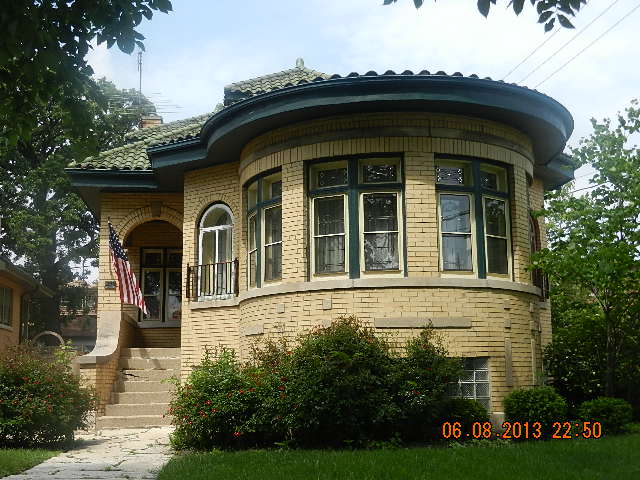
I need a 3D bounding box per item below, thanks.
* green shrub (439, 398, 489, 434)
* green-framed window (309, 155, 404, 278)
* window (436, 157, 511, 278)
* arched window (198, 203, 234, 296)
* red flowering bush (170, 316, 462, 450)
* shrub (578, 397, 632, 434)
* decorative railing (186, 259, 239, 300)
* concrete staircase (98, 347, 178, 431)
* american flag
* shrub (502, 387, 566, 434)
[{"bbox_3d":[1.854,2.286,10.615,0.680,0.518,0.650,-1,-9,0],"label":"green shrub"},{"bbox_3d":[0.468,-0.301,10.982,1.310,1.630,0.180,-3,-10,15],"label":"green-framed window"},{"bbox_3d":[2.229,-0.290,11.747,1.356,1.700,0.227,5,-11,-32],"label":"window"},{"bbox_3d":[-1.781,0.192,14.309,0.845,1.651,0.150,-8,-12,36],"label":"arched window"},{"bbox_3d":[-0.034,1.749,10.353,3.500,1.542,1.600,-1,-9,0],"label":"red flowering bush"},{"bbox_3d":[3.879,2.376,11.254,0.730,0.495,0.700,-1,-9,0],"label":"shrub"},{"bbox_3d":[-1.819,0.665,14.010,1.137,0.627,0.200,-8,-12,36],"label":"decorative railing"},{"bbox_3d":[-2.981,2.519,14.498,1.300,1.360,2.050,0,-9,-3],"label":"concrete staircase"},{"bbox_3d":[-3.524,0.503,15.231,0.660,1.660,0.600,-1,-9,0],"label":"american flag"},{"bbox_3d":[2.846,2.266,10.971,0.850,0.646,0.820,-1,-9,0],"label":"shrub"}]

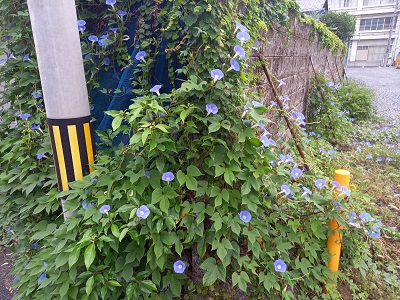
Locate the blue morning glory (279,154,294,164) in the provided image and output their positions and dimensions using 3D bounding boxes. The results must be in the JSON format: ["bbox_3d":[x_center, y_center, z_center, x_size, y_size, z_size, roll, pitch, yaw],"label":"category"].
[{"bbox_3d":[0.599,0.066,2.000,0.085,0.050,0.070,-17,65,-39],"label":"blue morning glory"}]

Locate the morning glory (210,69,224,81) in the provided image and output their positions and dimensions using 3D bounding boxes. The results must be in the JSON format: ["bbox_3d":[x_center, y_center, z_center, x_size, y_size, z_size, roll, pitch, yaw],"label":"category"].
[{"bbox_3d":[0.110,-0.471,1.810,0.082,0.078,0.050,-3,-23,-8],"label":"morning glory"}]

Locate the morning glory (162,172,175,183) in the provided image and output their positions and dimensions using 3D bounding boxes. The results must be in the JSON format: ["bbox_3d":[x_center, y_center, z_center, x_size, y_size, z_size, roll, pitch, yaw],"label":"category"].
[{"bbox_3d":[-0.192,0.168,1.760,0.074,0.050,0.071,-4,44,-10],"label":"morning glory"}]

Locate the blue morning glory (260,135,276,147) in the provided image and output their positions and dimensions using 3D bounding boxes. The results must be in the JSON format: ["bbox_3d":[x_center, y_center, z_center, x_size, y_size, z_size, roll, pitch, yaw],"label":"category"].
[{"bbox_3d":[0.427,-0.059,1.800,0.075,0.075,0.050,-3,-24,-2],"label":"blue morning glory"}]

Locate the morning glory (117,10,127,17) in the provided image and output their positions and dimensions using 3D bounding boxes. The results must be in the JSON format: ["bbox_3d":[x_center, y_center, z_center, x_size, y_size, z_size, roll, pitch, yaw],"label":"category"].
[{"bbox_3d":[-0.584,-1.016,2.150,0.070,0.045,0.065,-9,55,-22],"label":"morning glory"}]

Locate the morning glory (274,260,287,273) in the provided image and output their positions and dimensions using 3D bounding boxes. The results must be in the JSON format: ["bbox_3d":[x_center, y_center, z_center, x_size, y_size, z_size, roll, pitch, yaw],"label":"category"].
[{"bbox_3d":[0.446,0.645,1.600,0.067,0.067,0.045,-1,-27,5],"label":"morning glory"}]

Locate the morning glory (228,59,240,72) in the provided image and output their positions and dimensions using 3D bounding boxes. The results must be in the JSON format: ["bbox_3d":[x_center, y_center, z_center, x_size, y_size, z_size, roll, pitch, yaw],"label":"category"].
[{"bbox_3d":[0.216,-0.528,1.810,0.050,0.077,0.081,-31,-7,41],"label":"morning glory"}]

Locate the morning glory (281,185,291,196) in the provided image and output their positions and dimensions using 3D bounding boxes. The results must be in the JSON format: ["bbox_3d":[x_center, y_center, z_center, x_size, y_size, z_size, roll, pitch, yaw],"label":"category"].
[{"bbox_3d":[0.533,0.252,1.800,0.070,0.070,0.045,-20,-18,-44],"label":"morning glory"}]

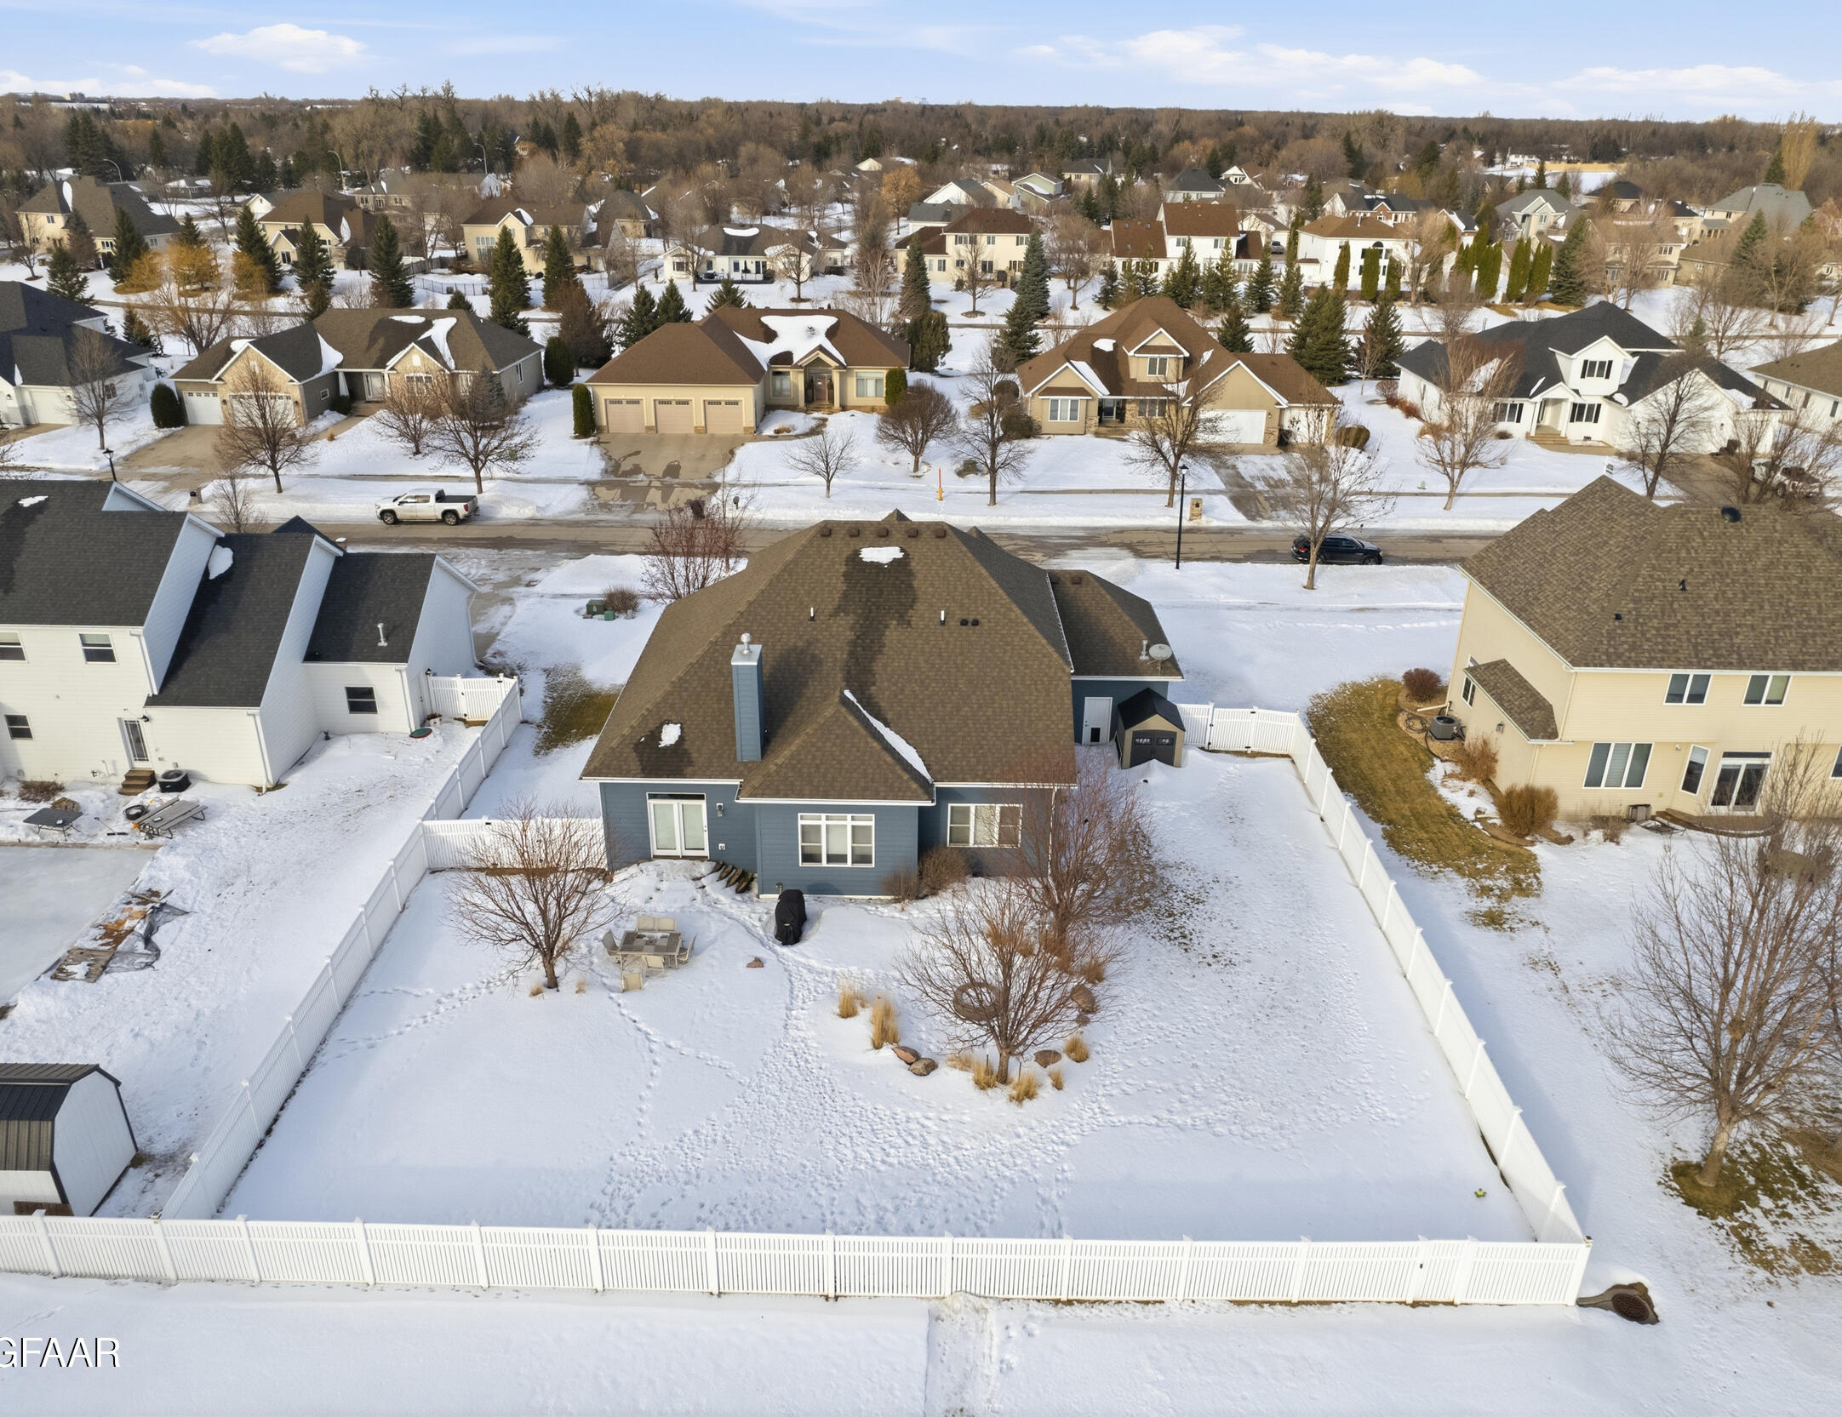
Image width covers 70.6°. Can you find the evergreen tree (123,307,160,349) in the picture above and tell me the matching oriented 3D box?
[{"bbox_3d":[-75.127,-36.596,125.199,3.700,4.600,3.700,1,25,0],"label":"evergreen tree"}]

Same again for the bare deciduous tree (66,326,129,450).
[{"bbox_3d":[-57.166,-22.136,90.087,4.378,8.400,4.378,1,25,0],"label":"bare deciduous tree"}]

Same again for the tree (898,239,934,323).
[{"bbox_3d":[-0.636,-49.641,150.251,3.929,9.000,3.929,1,25,0],"label":"tree"}]

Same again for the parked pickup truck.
[{"bbox_3d":[-29.892,-12.307,78.598,5.850,1.930,2.050,1,25,0],"label":"parked pickup truck"}]

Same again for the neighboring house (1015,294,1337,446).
[{"bbox_3d":[19.662,-27.020,101.698,23.200,9.300,15.600,1,25,0],"label":"neighboring house"}]

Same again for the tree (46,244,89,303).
[{"bbox_3d":[-99.645,-50.672,151.555,5.000,7.200,5.000,1,25,0],"label":"tree"}]

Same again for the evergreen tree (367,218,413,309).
[{"bbox_3d":[-62.830,-52.905,153.775,5.310,10.206,5.310,1,25,0],"label":"evergreen tree"}]

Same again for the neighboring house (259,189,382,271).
[{"bbox_3d":[-87.350,-71.010,191.990,18.500,9.600,15.500,1,25,0],"label":"neighboring house"}]

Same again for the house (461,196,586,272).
[{"bbox_3d":[-55.830,-67.930,186.930,17.800,9.100,13.500,1,25,0],"label":"house"}]

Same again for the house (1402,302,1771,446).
[{"bbox_3d":[51.310,-26.550,101.070,24.000,8.600,20.000,1,25,0],"label":"house"}]

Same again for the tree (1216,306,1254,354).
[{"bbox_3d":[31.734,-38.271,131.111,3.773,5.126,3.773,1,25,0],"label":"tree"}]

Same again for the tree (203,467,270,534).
[{"bbox_3d":[-36.271,-10.106,68.904,3.600,5.600,3.600,1,25,0],"label":"tree"}]

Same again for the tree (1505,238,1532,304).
[{"bbox_3d":[78.144,-57.184,169.737,2.600,8.000,2.520,1,25,0],"label":"tree"}]

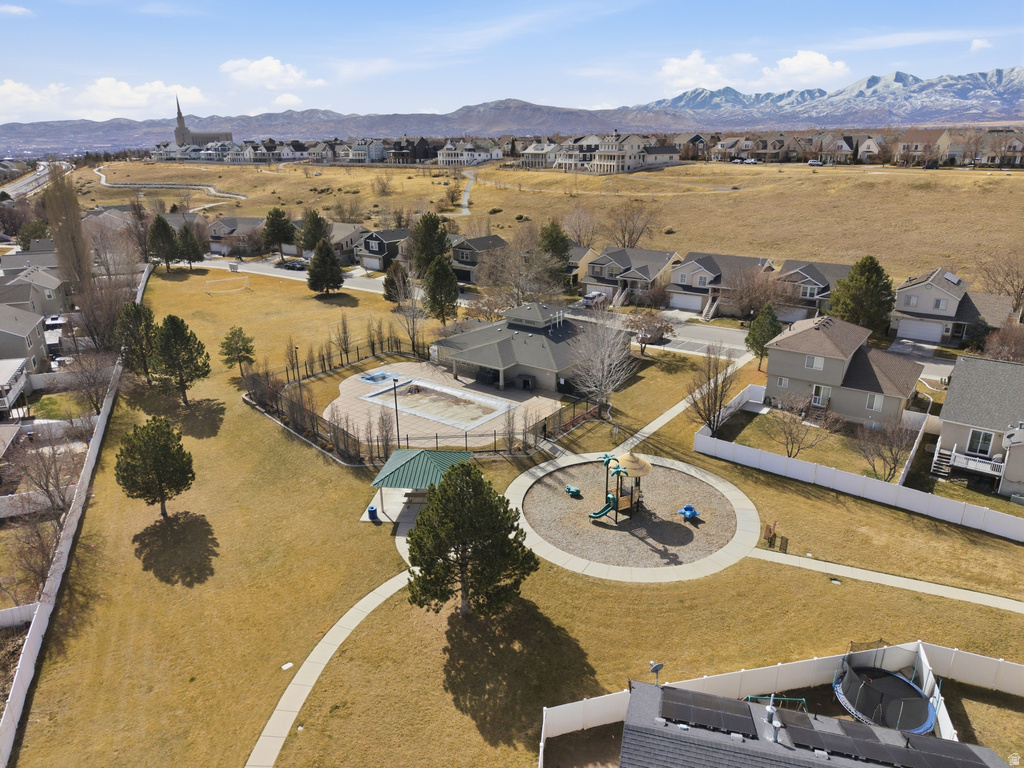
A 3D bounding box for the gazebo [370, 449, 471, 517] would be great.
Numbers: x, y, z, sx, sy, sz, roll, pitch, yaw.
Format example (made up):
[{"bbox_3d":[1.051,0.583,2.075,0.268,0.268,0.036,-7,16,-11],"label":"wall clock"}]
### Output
[{"bbox_3d":[-6.824,6.994,55.398,6.423,4.020,6.423,2,20,6],"label":"gazebo"}]

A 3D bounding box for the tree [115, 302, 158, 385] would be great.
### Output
[{"bbox_3d":[-43.250,-4.599,82.385,4.820,9.823,4.820,-1,18,0],"label":"tree"}]

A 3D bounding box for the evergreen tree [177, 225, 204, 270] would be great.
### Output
[{"bbox_3d":[-65.287,-27.724,144.292,5.369,9.245,5.369,0,20,0],"label":"evergreen tree"}]

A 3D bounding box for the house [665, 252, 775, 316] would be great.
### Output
[{"bbox_3d":[32.158,-16.479,111.985,12.800,7.900,13.000,12,23,31],"label":"house"}]

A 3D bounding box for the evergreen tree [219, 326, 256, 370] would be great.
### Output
[{"bbox_3d":[-32.994,-3.875,85.466,4.570,6.290,4.570,0,20,0],"label":"evergreen tree"}]

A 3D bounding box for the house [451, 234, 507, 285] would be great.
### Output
[{"bbox_3d":[-6.520,-25.583,143.484,7.500,8.200,11.500,13,23,33],"label":"house"}]

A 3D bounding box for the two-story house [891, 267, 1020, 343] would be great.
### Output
[{"bbox_3d":[57.732,-10.256,92.635,12.600,7.600,12.800,14,25,36],"label":"two-story house"}]

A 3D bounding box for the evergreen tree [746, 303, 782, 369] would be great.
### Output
[{"bbox_3d":[28.939,-5.360,81.640,4.375,8.103,4.375,-1,18,0],"label":"evergreen tree"}]

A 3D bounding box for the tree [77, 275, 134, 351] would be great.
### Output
[{"bbox_3d":[-55.514,-9.697,96.119,7.840,10.330,7.840,0,20,0],"label":"tree"}]

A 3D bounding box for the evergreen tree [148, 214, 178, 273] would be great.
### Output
[{"bbox_3d":[-69.316,-27.833,141.319,5.570,11.570,5.570,0,20,0],"label":"evergreen tree"}]

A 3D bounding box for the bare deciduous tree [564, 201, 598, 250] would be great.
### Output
[{"bbox_3d":[13.817,-31.199,143.216,7.262,10.535,7.262,1,20,5],"label":"bare deciduous tree"}]

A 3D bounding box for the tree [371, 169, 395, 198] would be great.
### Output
[{"bbox_3d":[-43.703,-68.022,239.787,8.100,8.750,8.100,0,20,0],"label":"tree"}]

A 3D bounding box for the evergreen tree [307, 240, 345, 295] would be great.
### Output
[{"bbox_3d":[-32.028,-20.130,121.929,6.354,9.628,6.354,0,20,0],"label":"evergreen tree"}]

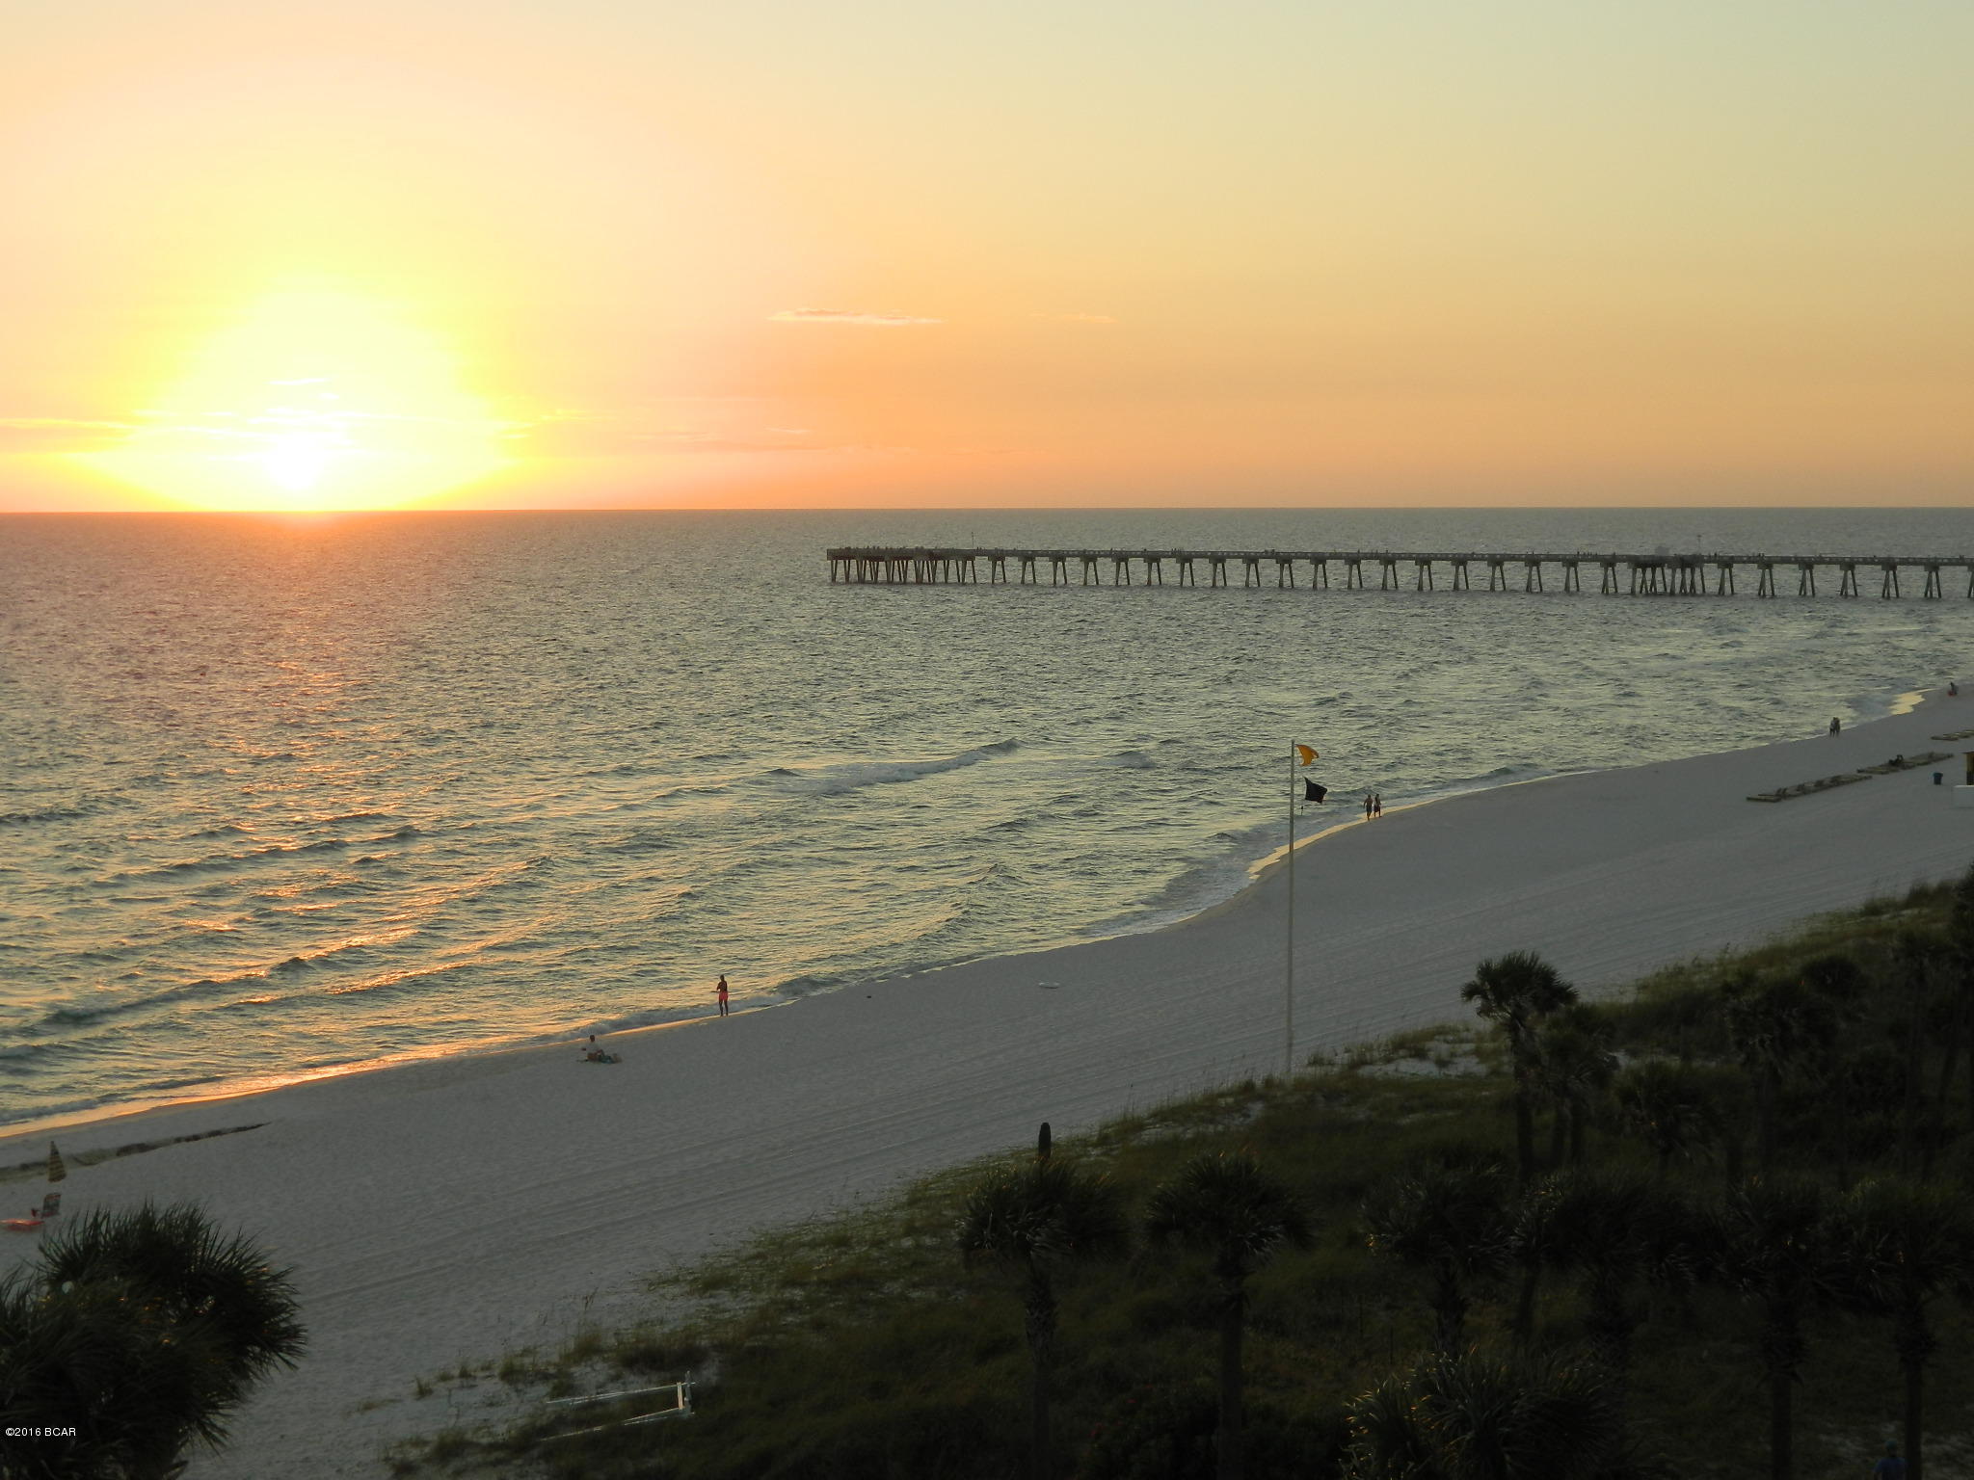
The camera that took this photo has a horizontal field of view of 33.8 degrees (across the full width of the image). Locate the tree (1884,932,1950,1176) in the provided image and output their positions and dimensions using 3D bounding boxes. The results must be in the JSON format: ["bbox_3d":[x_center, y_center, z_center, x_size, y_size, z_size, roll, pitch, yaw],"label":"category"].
[{"bbox_3d":[23.583,7.996,82.283,1.800,6.300,1.800,0,4,0],"label":"tree"}]

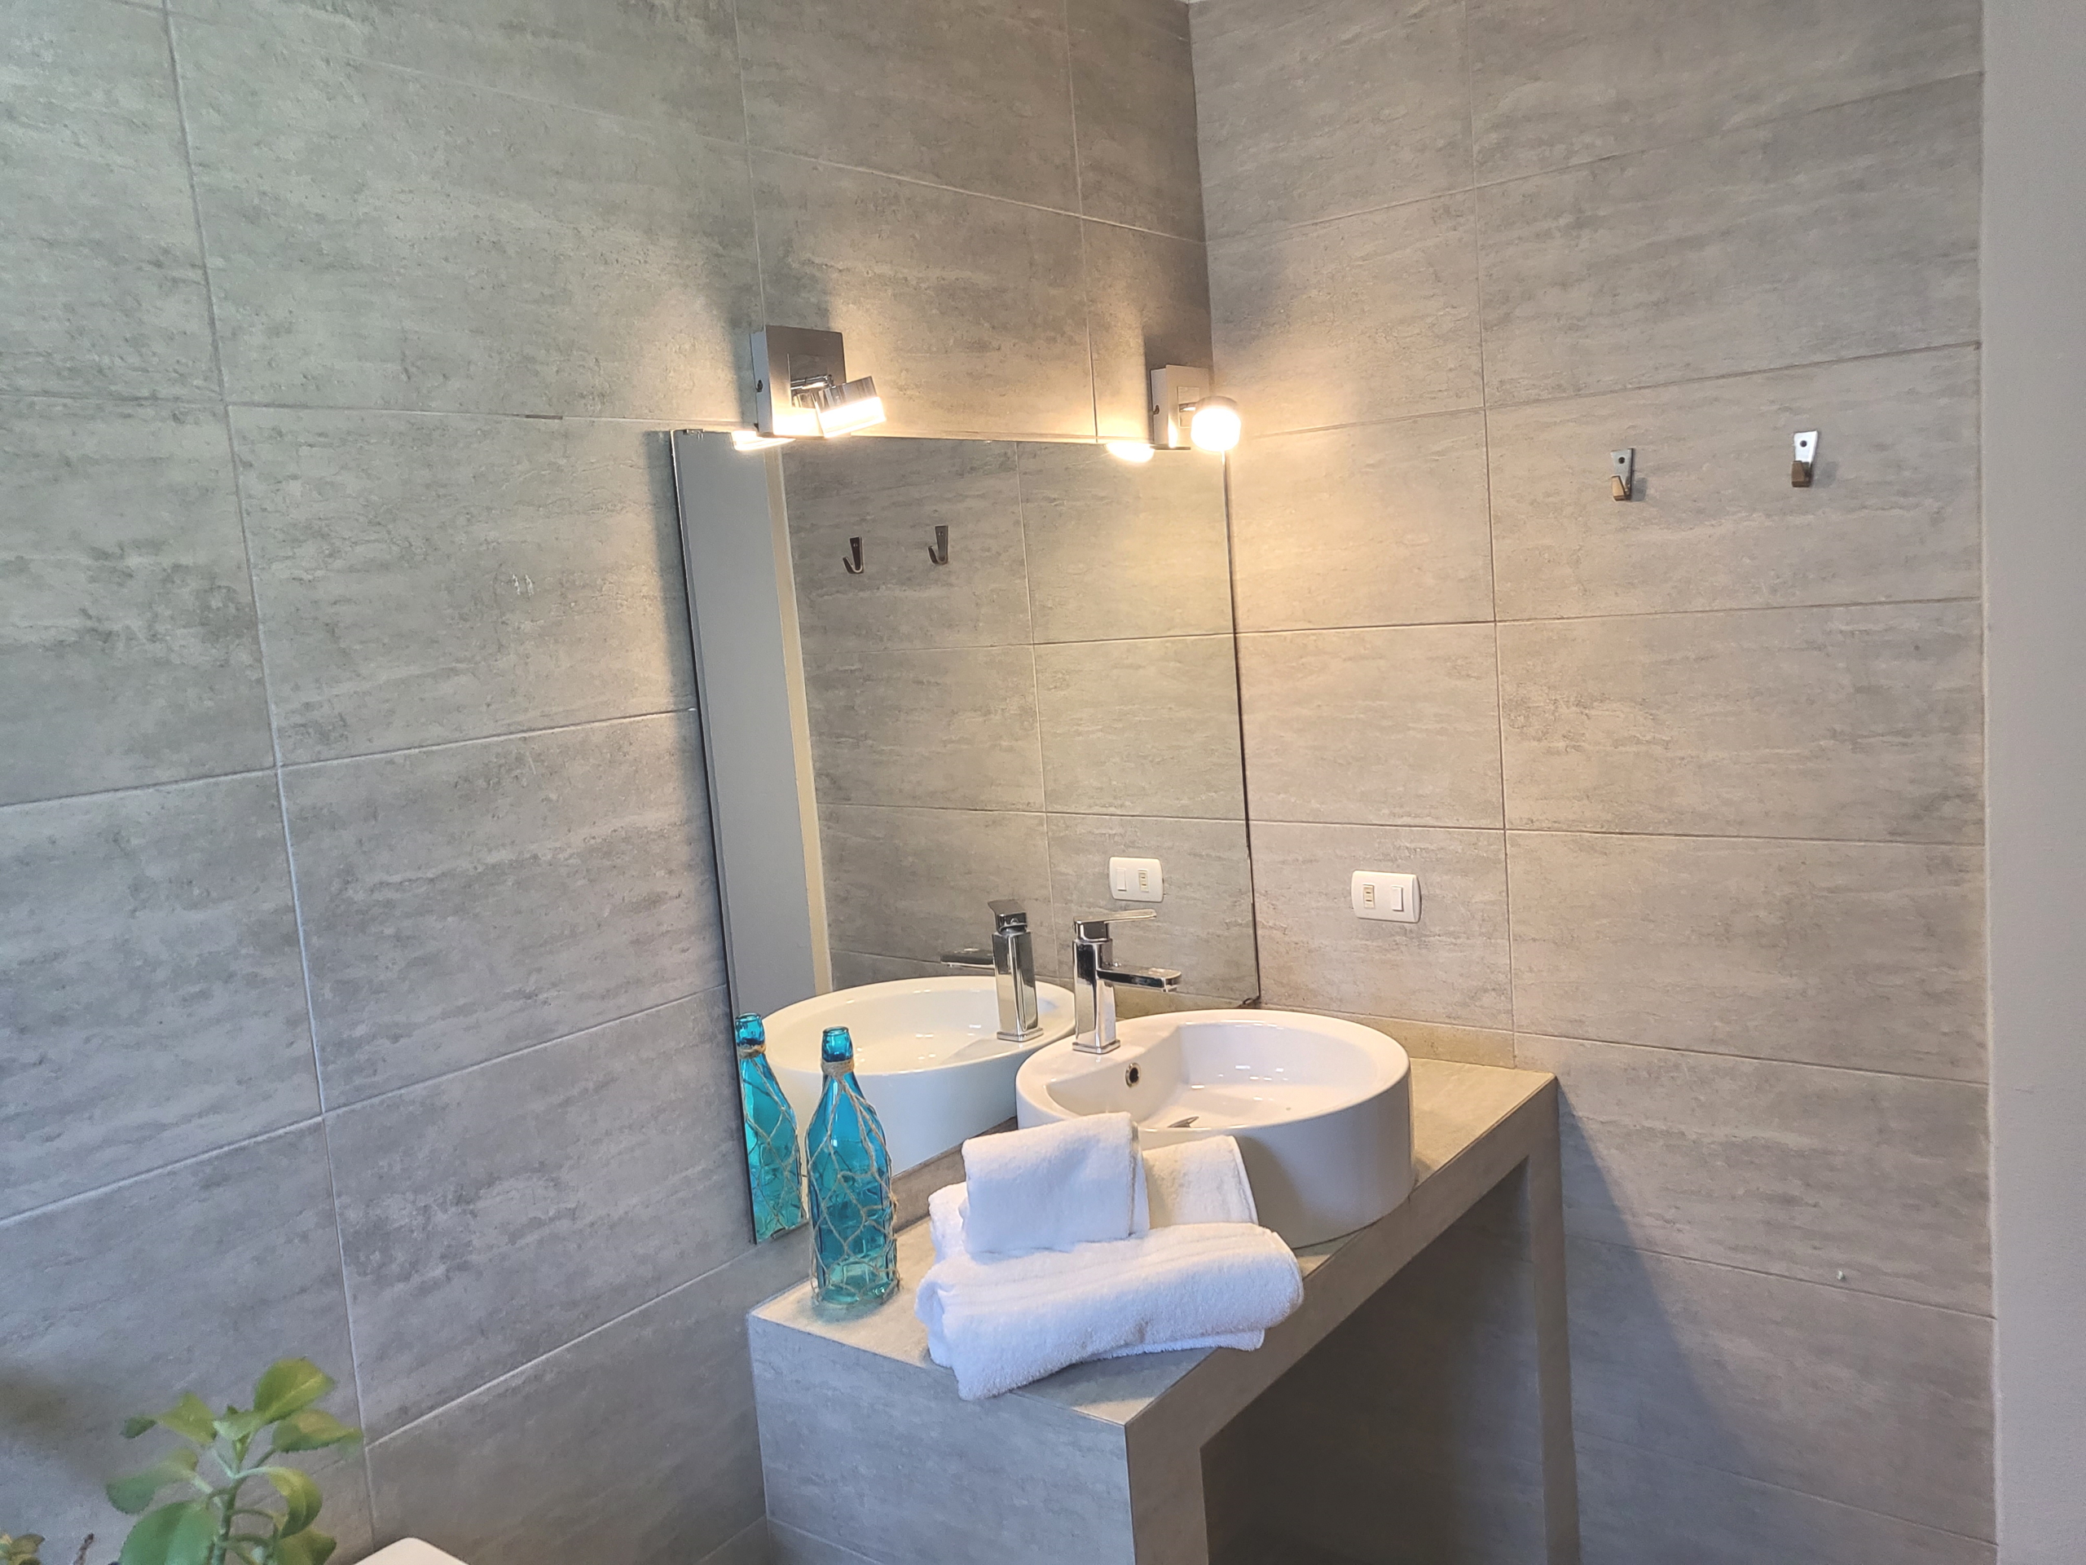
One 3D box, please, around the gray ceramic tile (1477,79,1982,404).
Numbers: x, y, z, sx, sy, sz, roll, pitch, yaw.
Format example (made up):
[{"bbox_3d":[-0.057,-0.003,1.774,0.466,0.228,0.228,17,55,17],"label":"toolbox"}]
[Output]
[{"bbox_3d":[0.846,-0.668,1.989,0.601,0.300,0.010,1,9,38],"label":"gray ceramic tile"}]

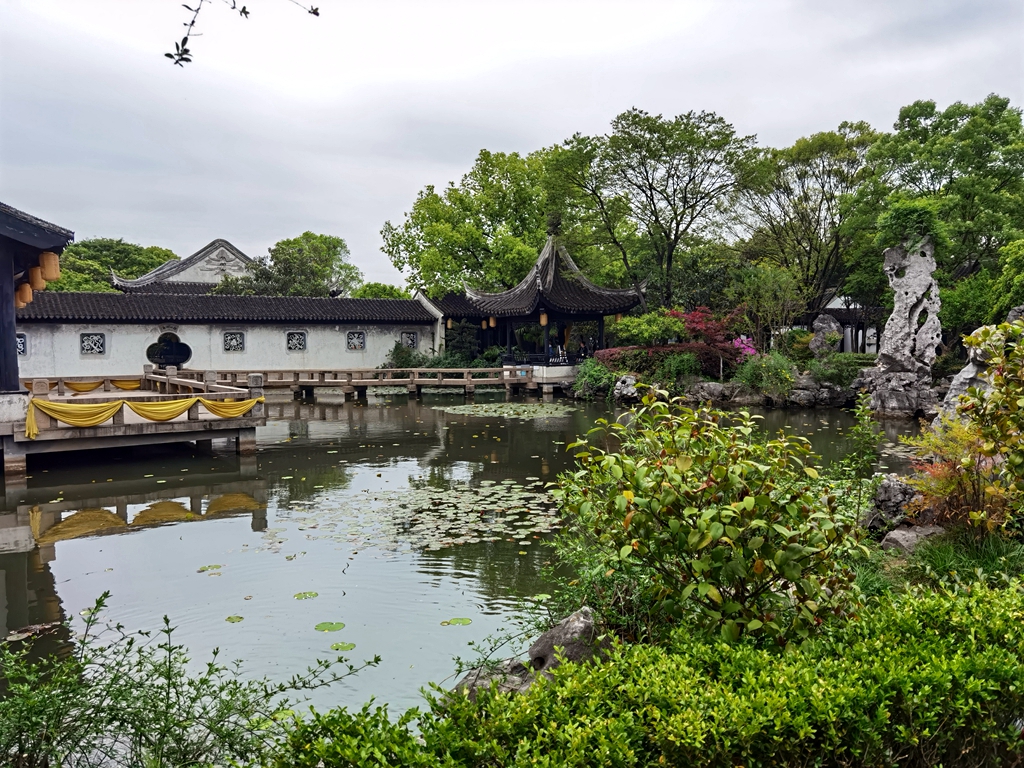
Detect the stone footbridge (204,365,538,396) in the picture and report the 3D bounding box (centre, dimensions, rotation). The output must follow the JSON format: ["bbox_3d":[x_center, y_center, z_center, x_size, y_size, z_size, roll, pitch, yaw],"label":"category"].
[{"bbox_3d":[-5.492,-0.078,31.000,12.800,1.150,2.100,0,4,0],"label":"stone footbridge"}]

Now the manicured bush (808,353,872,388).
[{"bbox_3d":[11.516,-0.473,28.000,2.200,1.300,1.600,0,4,0],"label":"manicured bush"}]

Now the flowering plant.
[{"bbox_3d":[8.442,-1.289,29.000,0.900,0.850,0.800,0,4,0],"label":"flowering plant"}]

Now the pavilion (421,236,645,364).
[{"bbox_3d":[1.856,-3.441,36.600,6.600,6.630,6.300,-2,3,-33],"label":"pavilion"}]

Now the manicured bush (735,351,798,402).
[{"bbox_3d":[8.789,-0.296,27.800,2.200,1.700,1.800,0,4,0],"label":"manicured bush"}]

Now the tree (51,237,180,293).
[{"bbox_3d":[-31.012,-6.076,62.000,10.500,10.430,10.000,-2,3,-27],"label":"tree"}]

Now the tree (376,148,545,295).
[{"bbox_3d":[-2.848,-7.777,50.000,10.500,13.920,10.000,-1,3,-3],"label":"tree"}]

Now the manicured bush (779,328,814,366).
[{"bbox_3d":[11.755,-1.547,33.000,1.500,1.490,1.400,0,3,20],"label":"manicured bush"}]

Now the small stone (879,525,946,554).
[{"bbox_3d":[3.310,1.285,6.600,0.530,0.260,0.380,0,4,0],"label":"small stone"}]

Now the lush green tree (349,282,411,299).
[{"bbox_3d":[-10.043,-4.429,61.000,5.600,6.640,5.200,-1,3,-9],"label":"lush green tree"}]

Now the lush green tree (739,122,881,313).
[{"bbox_3d":[15.272,-7.242,41.000,7.200,12.350,7.000,0,3,20],"label":"lush green tree"}]

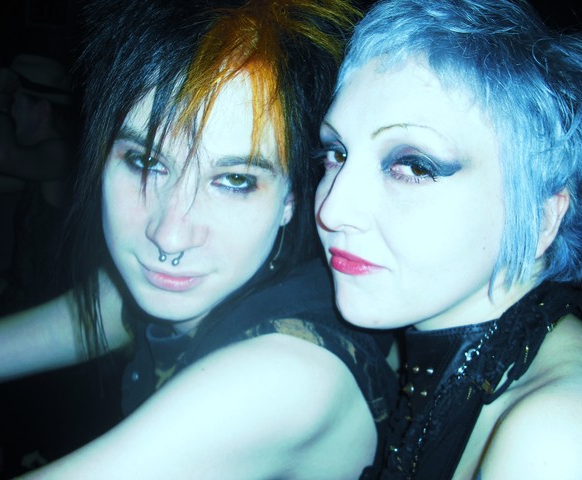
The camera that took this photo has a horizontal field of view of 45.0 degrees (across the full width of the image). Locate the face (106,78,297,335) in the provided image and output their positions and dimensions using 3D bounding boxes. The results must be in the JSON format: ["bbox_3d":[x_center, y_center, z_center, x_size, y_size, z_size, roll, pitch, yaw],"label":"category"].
[{"bbox_3d":[-0.071,-0.029,0.540,0.147,0.200,0.125,11,22,-1],"label":"face"}]

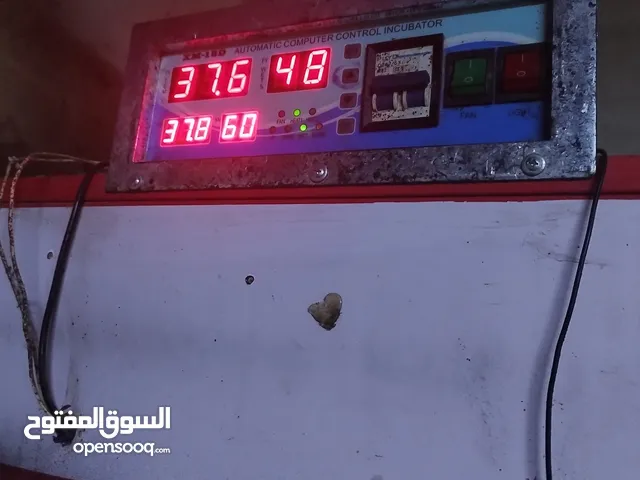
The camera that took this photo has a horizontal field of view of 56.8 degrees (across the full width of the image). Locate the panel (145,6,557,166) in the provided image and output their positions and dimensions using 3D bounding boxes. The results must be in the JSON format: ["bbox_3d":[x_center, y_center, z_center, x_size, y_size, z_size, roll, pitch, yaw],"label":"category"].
[{"bbox_3d":[0.006,-0.084,0.351,0.247,0.078,0.030,1,-12,23],"label":"panel"}]

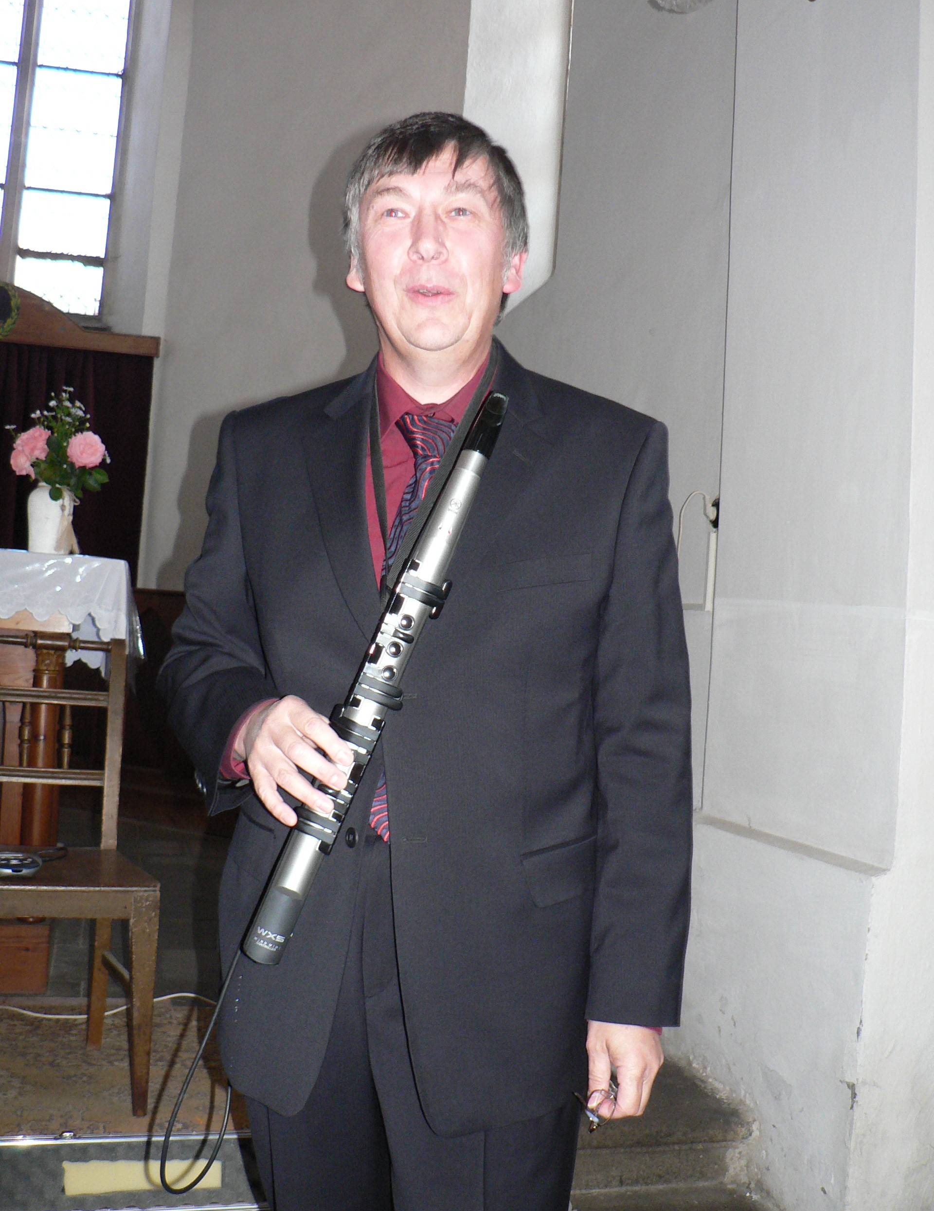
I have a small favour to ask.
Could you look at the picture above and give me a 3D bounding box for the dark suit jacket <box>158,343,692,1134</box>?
[{"bbox_3d":[-0.045,0.130,1.390,0.570,0.825,0.340,3,-3,10],"label":"dark suit jacket"}]

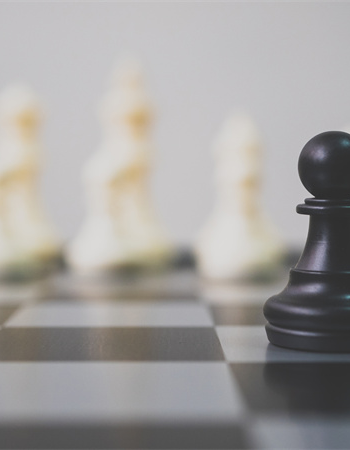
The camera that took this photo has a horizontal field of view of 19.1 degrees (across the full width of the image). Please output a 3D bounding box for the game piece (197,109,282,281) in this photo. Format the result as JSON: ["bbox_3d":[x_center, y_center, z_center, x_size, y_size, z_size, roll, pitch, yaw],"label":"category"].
[{"bbox_3d":[0.025,-0.014,0.392,0.032,0.056,0.032,0,3,0],"label":"game piece"}]

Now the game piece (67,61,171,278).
[{"bbox_3d":[-0.020,-0.024,0.391,0.035,0.076,0.035,0,3,0],"label":"game piece"}]

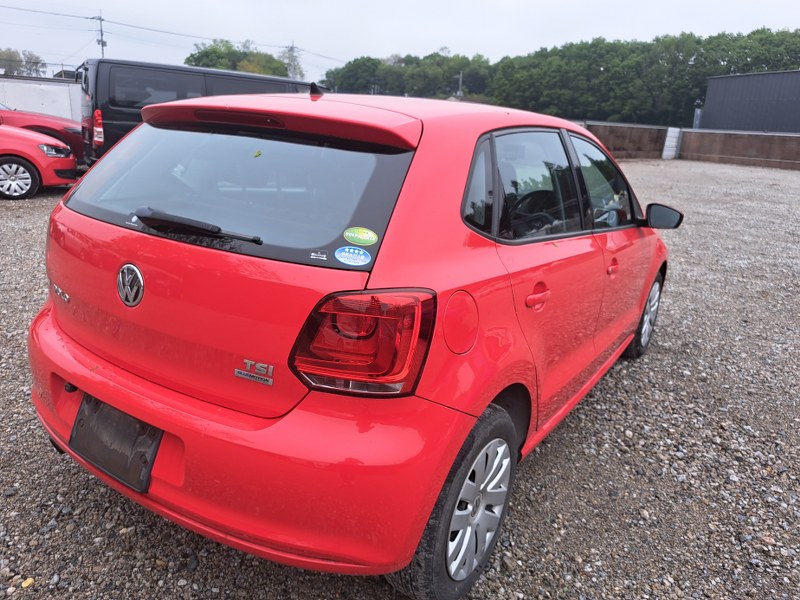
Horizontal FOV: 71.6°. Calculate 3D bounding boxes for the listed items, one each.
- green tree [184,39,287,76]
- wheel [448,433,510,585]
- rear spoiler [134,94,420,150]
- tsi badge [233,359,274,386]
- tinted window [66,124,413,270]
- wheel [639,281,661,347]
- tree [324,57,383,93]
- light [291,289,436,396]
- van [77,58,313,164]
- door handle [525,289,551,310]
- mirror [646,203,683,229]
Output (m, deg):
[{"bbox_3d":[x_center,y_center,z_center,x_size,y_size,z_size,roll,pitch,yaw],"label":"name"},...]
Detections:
[{"bbox_3d":[-17.267,-22.686,58.494,11.000,8.763,11.000,-1,18,-16],"label":"green tree"},{"bbox_3d":[0.208,0.599,1.634,0.100,0.415,0.415,15,20,31],"label":"wheel"},{"bbox_3d":[-0.413,-0.545,1.630,1.180,0.120,0.290,15,20,31],"label":"rear spoiler"},{"bbox_3d":[-0.323,0.161,1.233,0.102,0.055,0.010,10,18,18],"label":"tsi badge"},{"bbox_3d":[-0.550,-0.325,1.502,1.260,0.430,0.110,15,-20,31],"label":"tinted window"},{"bbox_3d":[1.595,0.080,3.625,0.100,0.415,0.415,15,20,31],"label":"wheel"},{"bbox_3d":[-6.903,-29.328,79.574,8.800,10.351,8.800,2,17,-6],"label":"tree"},{"bbox_3d":[-0.073,0.074,1.169,0.290,0.230,0.190,10,18,17],"label":"light"},{"bbox_3d":[-2.962,-2.969,9.983,4.695,1.980,1.695,-9,21,-36],"label":"van"},{"bbox_3d":[0.419,-0.004,1.675,0.050,0.050,0.185,15,20,31],"label":"door handle"},{"bbox_3d":[1.336,-0.430,2.789,0.190,0.135,0.110,15,20,31],"label":"mirror"}]

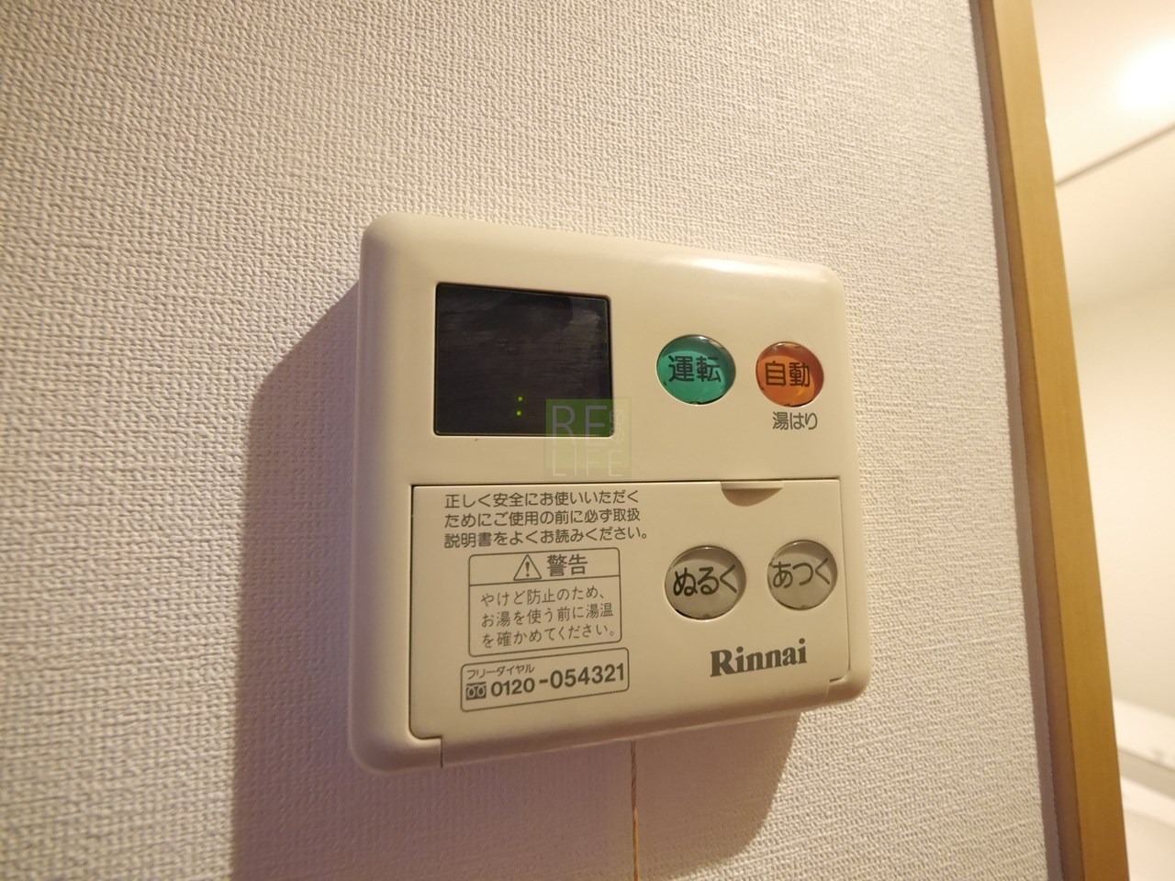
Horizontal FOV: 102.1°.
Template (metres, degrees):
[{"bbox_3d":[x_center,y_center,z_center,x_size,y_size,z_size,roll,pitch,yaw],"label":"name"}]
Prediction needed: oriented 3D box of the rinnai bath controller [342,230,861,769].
[{"bbox_3d":[0.011,0.009,0.123,0.129,0.120,0.019,0,-5,-14],"label":"rinnai bath controller"}]

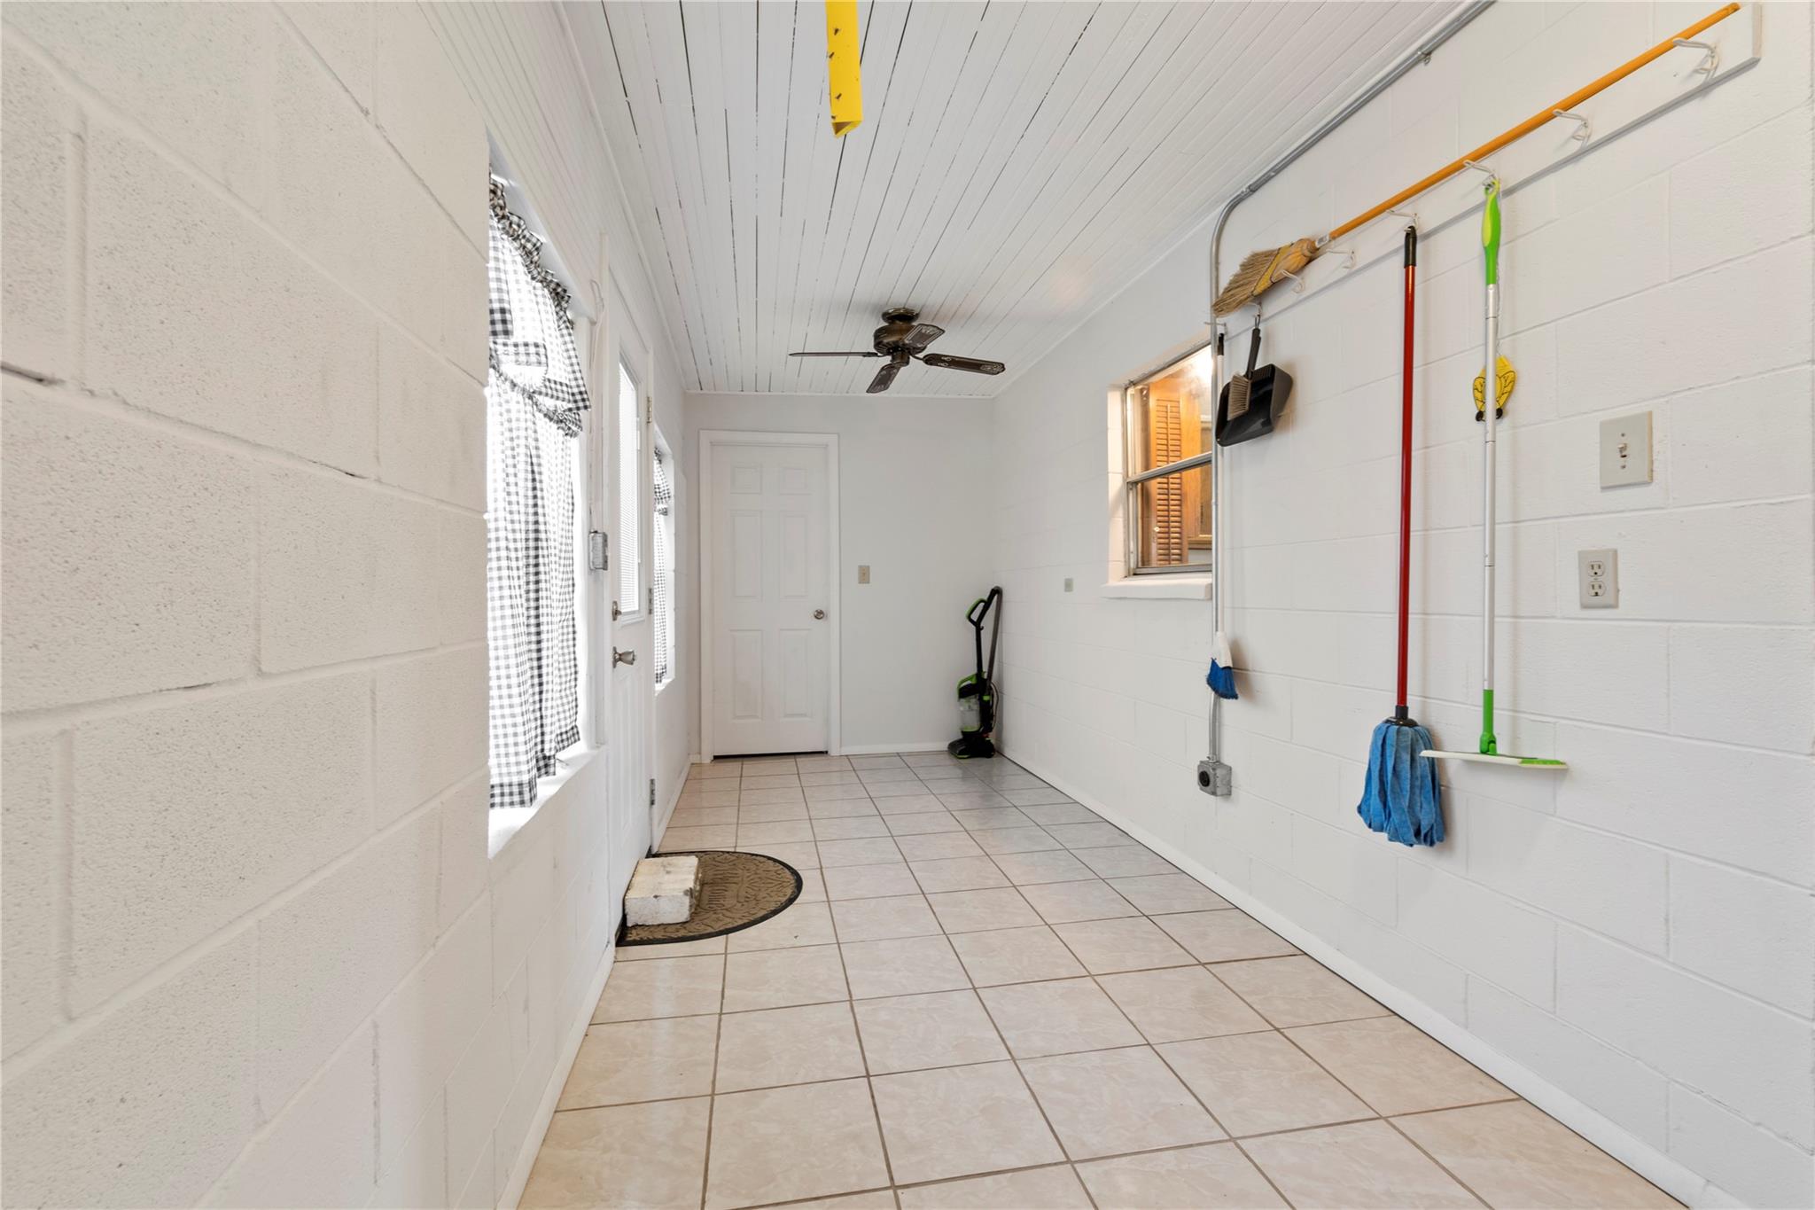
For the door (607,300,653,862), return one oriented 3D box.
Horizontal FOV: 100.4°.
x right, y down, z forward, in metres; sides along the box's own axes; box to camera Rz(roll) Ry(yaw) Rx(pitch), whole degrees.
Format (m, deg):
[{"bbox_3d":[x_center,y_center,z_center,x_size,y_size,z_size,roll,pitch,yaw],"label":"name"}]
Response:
[{"bbox_3d":[-1.012,-0.023,2.733,0.050,2.040,0.830,0,1,-10],"label":"door"}]

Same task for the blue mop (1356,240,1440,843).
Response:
[{"bbox_3d":[1.186,-0.165,1.826,0.145,1.465,0.170,0,1,-10],"label":"blue mop"}]

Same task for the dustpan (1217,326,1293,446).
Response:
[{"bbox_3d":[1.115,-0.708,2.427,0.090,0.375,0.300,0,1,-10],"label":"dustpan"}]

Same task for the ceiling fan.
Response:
[{"bbox_3d":[-0.025,-1.290,3.671,1.080,0.280,1.080,0,1,-6],"label":"ceiling fan"}]

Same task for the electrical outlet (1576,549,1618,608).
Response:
[{"bbox_3d":[1.345,-0.049,1.476,0.010,0.115,0.071,0,1,-10],"label":"electrical outlet"}]

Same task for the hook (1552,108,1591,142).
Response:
[{"bbox_3d":[1.287,-0.930,1.472,0.078,0.060,0.024,0,1,-10],"label":"hook"}]

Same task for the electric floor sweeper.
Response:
[{"bbox_3d":[0.462,0.444,5.096,0.370,1.135,0.290,0,1,-10],"label":"electric floor sweeper"}]

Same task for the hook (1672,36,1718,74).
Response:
[{"bbox_3d":[1.322,-0.921,1.272,0.082,0.060,0.024,0,1,-10],"label":"hook"}]

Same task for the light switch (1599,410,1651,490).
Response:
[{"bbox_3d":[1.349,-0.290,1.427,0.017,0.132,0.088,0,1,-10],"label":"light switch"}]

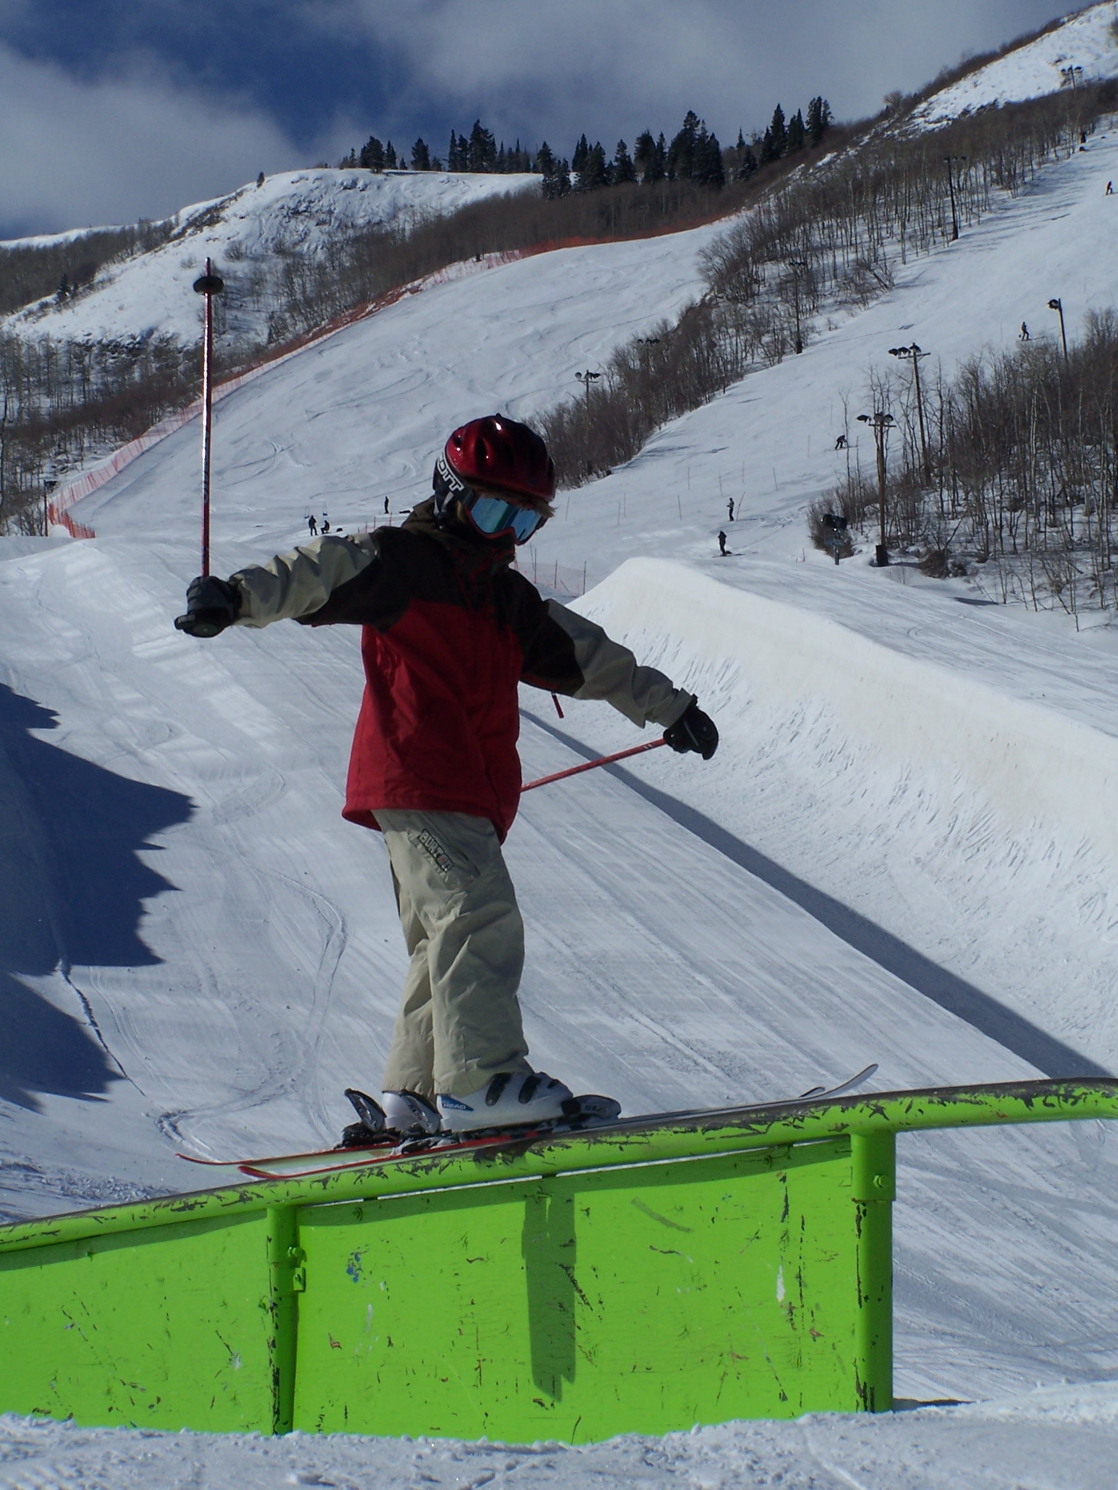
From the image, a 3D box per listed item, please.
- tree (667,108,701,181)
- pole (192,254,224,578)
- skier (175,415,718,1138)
[{"bbox_3d":[24.733,-118.924,1000.000,6.500,14.600,6.500,0,-3,0],"label":"tree"},{"bbox_3d":[-0.713,-0.620,10.300,0.070,1.010,0.070,-2,-36,-2],"label":"pole"},{"bbox_3d":[-0.219,0.063,10.350,0.500,1.480,1.250,-3,-4,44],"label":"skier"}]

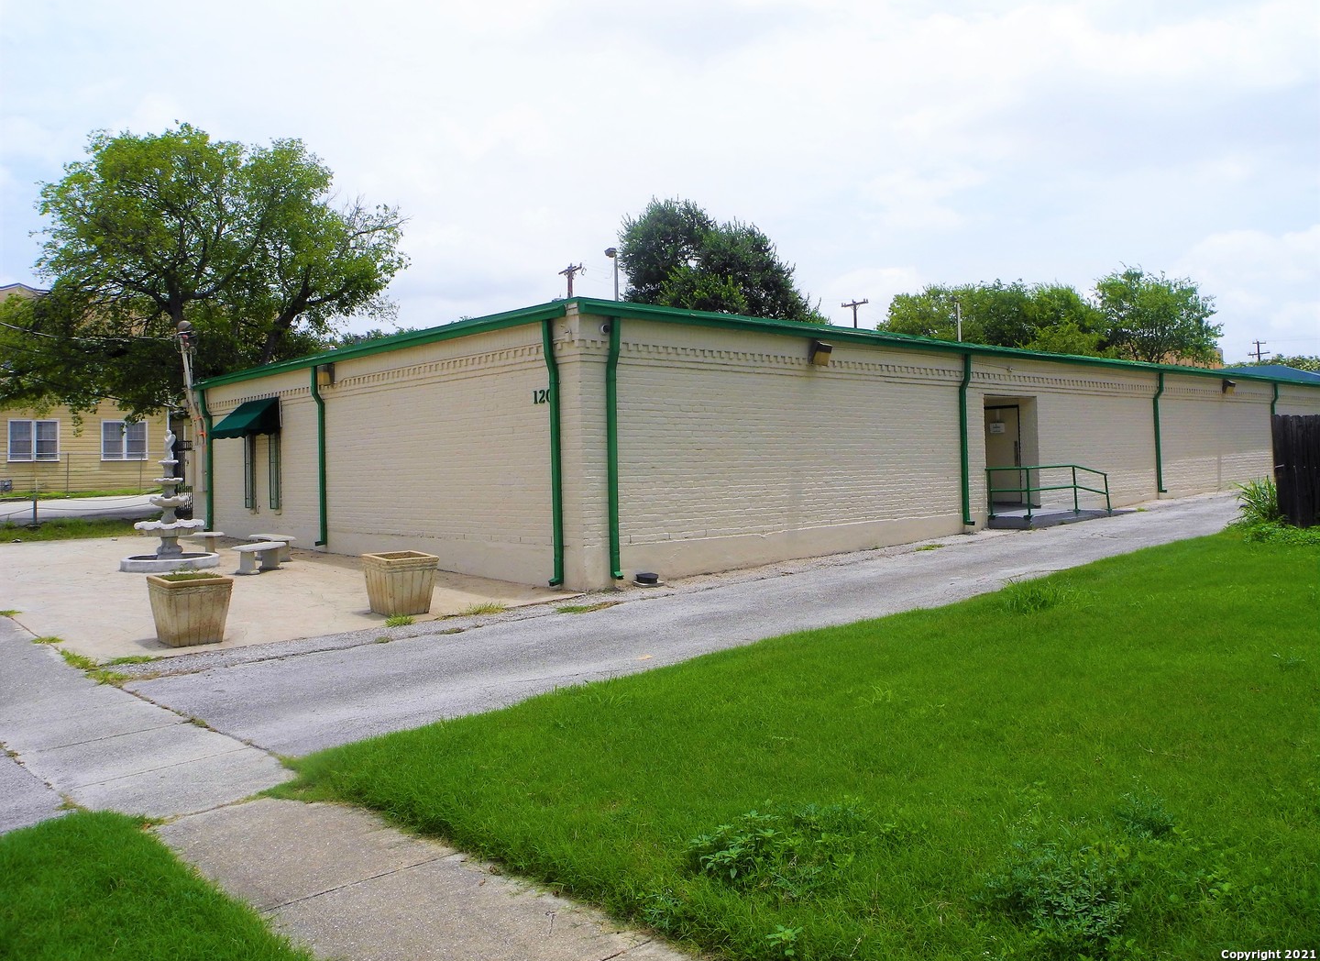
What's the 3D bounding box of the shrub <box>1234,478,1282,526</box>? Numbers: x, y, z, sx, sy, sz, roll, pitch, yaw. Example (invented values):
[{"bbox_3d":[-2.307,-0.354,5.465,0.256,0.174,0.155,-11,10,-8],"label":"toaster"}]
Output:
[{"bbox_3d":[10.341,0.318,18.397,0.950,0.840,0.950,-2,1,-42],"label":"shrub"}]

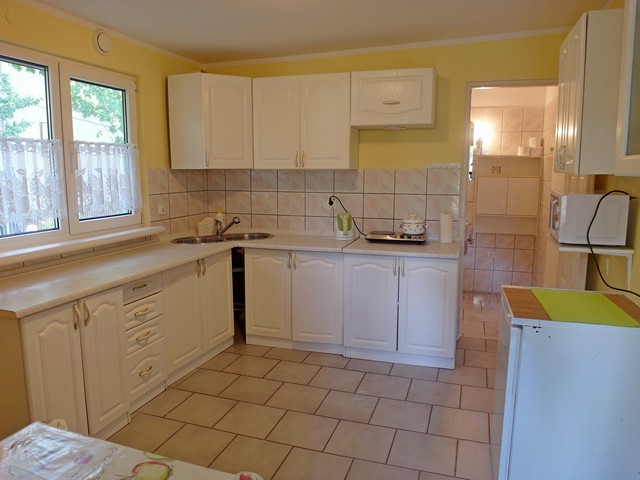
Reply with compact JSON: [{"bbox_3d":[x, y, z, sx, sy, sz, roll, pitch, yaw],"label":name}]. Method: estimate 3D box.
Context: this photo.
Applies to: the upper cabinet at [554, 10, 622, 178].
[{"bbox_3d":[1.522,-0.745,2.389,0.322,0.763,0.626,3,9,17],"label":"upper cabinet"}]

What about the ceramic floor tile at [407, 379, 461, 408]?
[{"bbox_3d":[0.722,0.968,2.792,0.315,0.010,0.315,3,9,19],"label":"ceramic floor tile"}]

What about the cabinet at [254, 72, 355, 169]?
[{"bbox_3d":[-0.105,-0.941,3.646,0.802,0.720,0.338,3,9,17],"label":"cabinet"}]

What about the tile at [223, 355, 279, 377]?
[{"bbox_3d":[-0.493,0.921,3.227,0.317,0.010,0.317,3,9,18],"label":"tile"}]

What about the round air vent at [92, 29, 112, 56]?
[{"bbox_3d":[-1.423,-1.304,2.928,0.035,0.160,0.160,3,9,17],"label":"round air vent"}]

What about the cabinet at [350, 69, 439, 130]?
[{"bbox_3d":[0.577,-1.070,3.423,0.605,0.390,0.307,3,9,17],"label":"cabinet"}]

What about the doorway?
[{"bbox_3d":[1.566,-0.187,3.460,0.888,2.022,0.160,3,9,17],"label":"doorway"}]

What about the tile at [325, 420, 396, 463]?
[{"bbox_3d":[0.218,1.054,2.324,0.317,0.010,0.317,3,9,18],"label":"tile"}]

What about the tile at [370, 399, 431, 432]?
[{"bbox_3d":[0.470,1.004,2.543,0.315,0.010,0.315,3,9,19],"label":"tile"}]

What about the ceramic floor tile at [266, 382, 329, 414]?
[{"bbox_3d":[-0.129,0.957,2.684,0.308,0.012,0.308,3,9,18],"label":"ceramic floor tile"}]

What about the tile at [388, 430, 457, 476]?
[{"bbox_3d":[0.522,1.069,2.232,0.317,0.010,0.317,3,9,18],"label":"tile"}]

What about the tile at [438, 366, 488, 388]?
[{"bbox_3d":[0.975,0.933,3.040,0.315,0.010,0.315,3,9,19],"label":"tile"}]

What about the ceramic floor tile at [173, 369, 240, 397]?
[{"bbox_3d":[-0.744,0.957,2.979,0.317,0.010,0.317,3,9,18],"label":"ceramic floor tile"}]

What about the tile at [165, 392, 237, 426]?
[{"bbox_3d":[-0.692,1.008,2.628,0.317,0.010,0.317,3,9,18],"label":"tile"}]

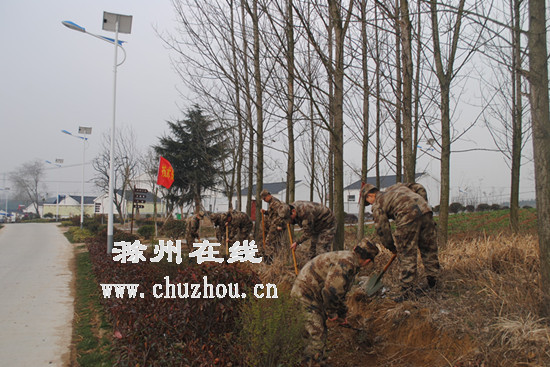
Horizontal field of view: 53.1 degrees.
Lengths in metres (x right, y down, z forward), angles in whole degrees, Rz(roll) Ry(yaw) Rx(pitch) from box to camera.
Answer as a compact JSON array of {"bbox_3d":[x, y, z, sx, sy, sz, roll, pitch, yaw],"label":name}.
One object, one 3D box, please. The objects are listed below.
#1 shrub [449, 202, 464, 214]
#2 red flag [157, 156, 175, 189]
[{"bbox_3d":[19.796,2.694,60.000,1.600,1.200,1.500,0,-3,0],"label":"shrub"},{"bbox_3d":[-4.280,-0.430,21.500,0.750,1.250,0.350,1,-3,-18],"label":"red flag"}]

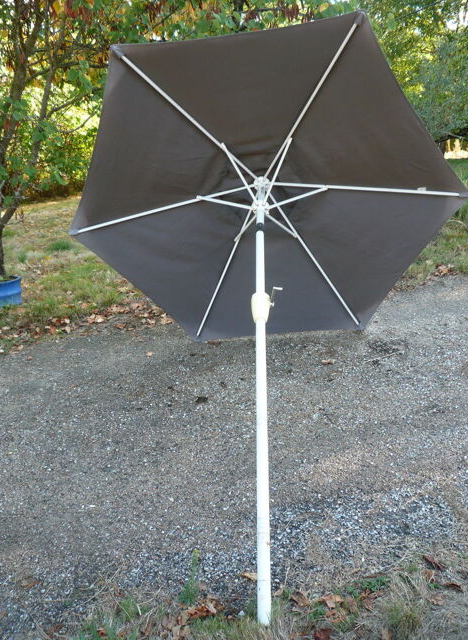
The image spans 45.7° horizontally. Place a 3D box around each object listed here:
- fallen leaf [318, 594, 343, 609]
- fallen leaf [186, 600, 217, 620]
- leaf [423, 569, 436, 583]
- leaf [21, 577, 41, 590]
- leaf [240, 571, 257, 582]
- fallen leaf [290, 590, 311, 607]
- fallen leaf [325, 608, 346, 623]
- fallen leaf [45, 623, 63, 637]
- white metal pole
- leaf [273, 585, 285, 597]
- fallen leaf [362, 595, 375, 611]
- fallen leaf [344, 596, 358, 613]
[{"bbox_3d":[0.277,0.807,1.590,0.068,0.020,0.035,-6,20,0],"label":"fallen leaf"},{"bbox_3d":[-0.094,0.844,1.611,0.085,0.022,0.045,-8,19,-6],"label":"fallen leaf"},{"bbox_3d":[0.585,0.765,1.661,0.037,0.016,0.032,5,22,27],"label":"leaf"},{"bbox_3d":[-0.652,0.844,1.777,0.056,0.014,0.030,-14,21,-23],"label":"leaf"},{"bbox_3d":[0.045,0.792,1.714,0.050,0.012,0.039,1,21,19],"label":"leaf"},{"bbox_3d":[0.193,0.808,1.609,0.059,0.022,0.039,5,22,28],"label":"fallen leaf"},{"bbox_3d":[0.285,0.830,1.557,0.057,0.016,0.036,0,20,14],"label":"fallen leaf"},{"bbox_3d":[-0.521,0.893,1.600,0.049,0.014,0.027,-18,23,-31],"label":"fallen leaf"},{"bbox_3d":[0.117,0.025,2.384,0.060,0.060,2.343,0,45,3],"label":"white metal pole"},{"bbox_3d":[0.133,0.809,1.660,0.043,0.014,0.022,-22,25,-40],"label":"leaf"},{"bbox_3d":[0.381,0.801,1.573,0.032,0.020,0.042,-6,20,0],"label":"fallen leaf"},{"bbox_3d":[0.333,0.806,1.572,0.037,0.020,0.056,-6,20,0],"label":"fallen leaf"}]

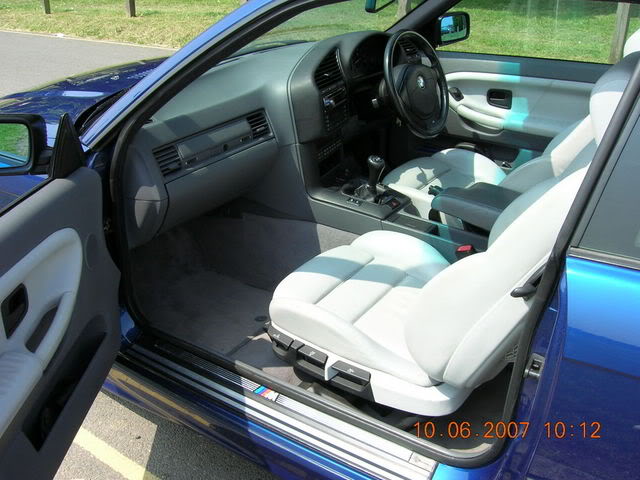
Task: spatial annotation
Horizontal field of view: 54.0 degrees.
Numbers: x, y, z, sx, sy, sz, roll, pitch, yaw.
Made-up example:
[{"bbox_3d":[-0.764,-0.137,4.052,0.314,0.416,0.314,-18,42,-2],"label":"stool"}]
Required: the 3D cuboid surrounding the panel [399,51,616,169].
[{"bbox_3d":[0.701,-0.445,2.272,1.080,0.415,0.120,15,30,30],"label":"panel"}]

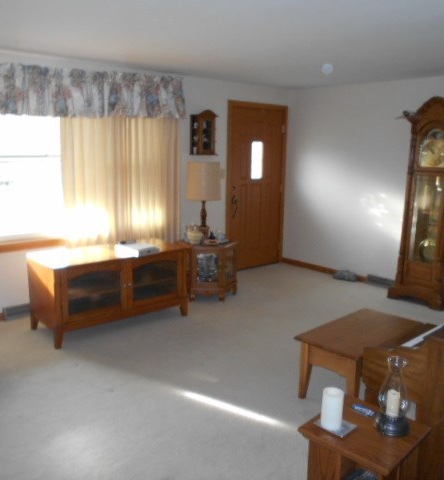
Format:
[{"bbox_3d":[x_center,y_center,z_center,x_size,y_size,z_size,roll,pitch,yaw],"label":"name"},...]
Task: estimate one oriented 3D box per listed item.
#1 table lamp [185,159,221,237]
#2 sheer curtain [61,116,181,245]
[{"bbox_3d":[-0.196,-0.420,5.328,0.370,0.830,0.370,1,11,0],"label":"table lamp"},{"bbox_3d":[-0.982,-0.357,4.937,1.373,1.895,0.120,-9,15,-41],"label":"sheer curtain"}]

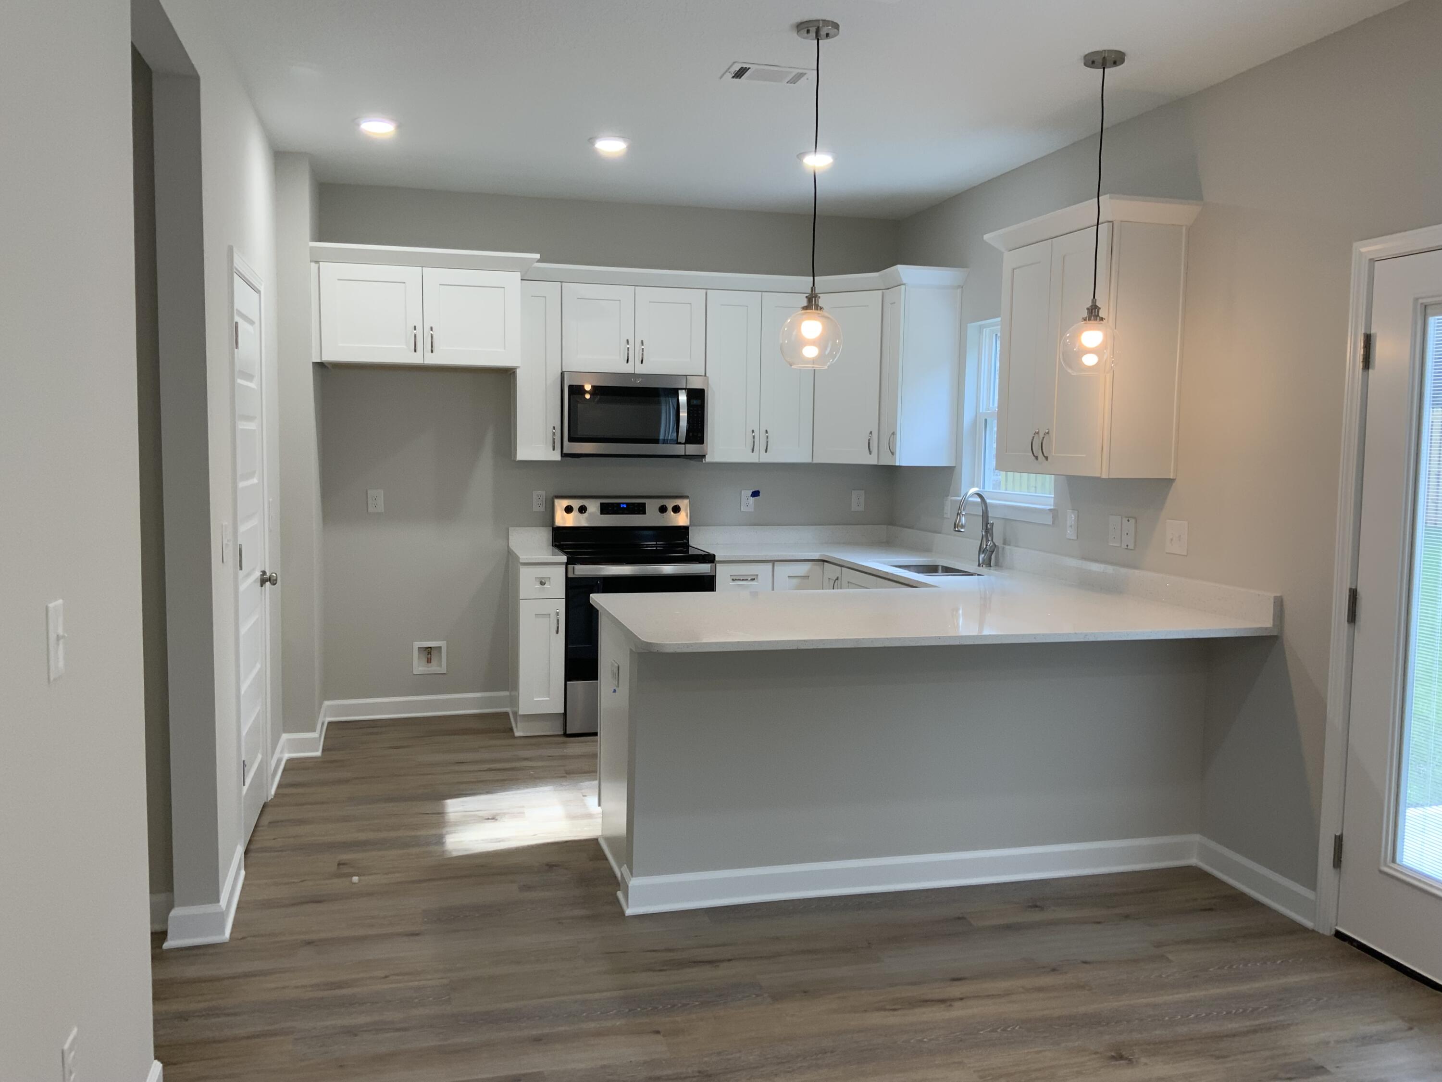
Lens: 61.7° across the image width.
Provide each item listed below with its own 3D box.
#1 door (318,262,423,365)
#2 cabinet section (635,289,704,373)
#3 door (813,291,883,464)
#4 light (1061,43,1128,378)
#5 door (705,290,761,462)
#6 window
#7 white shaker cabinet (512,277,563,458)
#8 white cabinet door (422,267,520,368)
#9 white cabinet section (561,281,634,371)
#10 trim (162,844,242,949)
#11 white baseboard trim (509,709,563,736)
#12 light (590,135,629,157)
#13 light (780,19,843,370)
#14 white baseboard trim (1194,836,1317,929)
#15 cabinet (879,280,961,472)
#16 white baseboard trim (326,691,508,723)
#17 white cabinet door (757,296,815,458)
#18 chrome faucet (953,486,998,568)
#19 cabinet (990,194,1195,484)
[{"bbox_3d":[-1.628,-1.059,5.655,0.455,0.447,0.025,0,5,-15],"label":"door"},{"bbox_3d":[-0.265,-1.098,6.340,0.378,0.447,0.025,0,5,-15],"label":"cabinet section"},{"bbox_3d":[0.679,-0.866,6.458,0.389,0.906,0.025,3,5,30],"label":"door"},{"bbox_3d":[1.245,-1.071,3.993,0.200,1.032,0.200,-1,5,-15],"label":"light"},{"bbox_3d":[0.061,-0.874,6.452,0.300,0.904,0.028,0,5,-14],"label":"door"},{"bbox_3d":[1.382,-0.586,5.729,0.120,0.950,0.920,0,5,-15],"label":"window"},{"bbox_3d":[-0.931,-0.863,6.183,0.231,0.904,0.030,-1,5,-15],"label":"white shaker cabinet"},{"bbox_3d":[-1.187,-1.063,5.772,0.453,0.447,0.025,0,5,-15],"label":"white cabinet door"},{"bbox_3d":[-0.634,-1.095,6.244,0.378,0.447,0.025,0,5,-15],"label":"white cabinet section"},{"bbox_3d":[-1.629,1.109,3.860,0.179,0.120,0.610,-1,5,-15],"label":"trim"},{"bbox_3d":[-0.916,0.927,6.115,0.245,0.110,0.030,0,5,-15],"label":"white baseboard trim"},{"bbox_3d":[-0.480,-1.703,5.204,0.177,0.025,0.177,-1,5,-15],"label":"light"},{"bbox_3d":[0.293,-1.059,3.727,0.200,1.035,0.200,1,5,0],"label":"light"},{"bbox_3d":[1.785,1.130,4.055,0.025,0.112,0.600,0,5,-15],"label":"white baseboard trim"},{"bbox_3d":[1.034,-0.847,6.284,0.332,0.906,0.230,0,5,-15],"label":"cabinet"},{"bbox_3d":[-1.623,0.887,6.481,0.970,0.112,0.025,0,5,-15],"label":"white baseboard trim"},{"bbox_3d":[0.359,-0.874,6.518,0.301,0.901,0.025,0,5,-15],"label":"white cabinet door"},{"bbox_3d":[1.195,-0.057,5.676,0.225,0.370,0.080,-3,6,-36],"label":"chrome faucet"},{"bbox_3d":[1.410,-0.755,4.752,0.372,0.985,0.944,0,5,-15],"label":"cabinet"}]

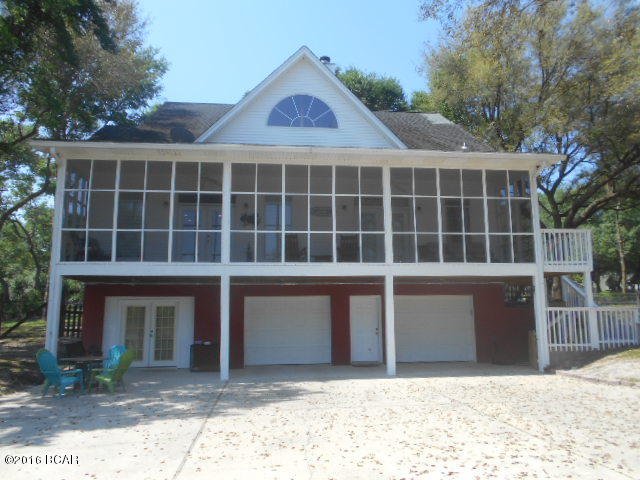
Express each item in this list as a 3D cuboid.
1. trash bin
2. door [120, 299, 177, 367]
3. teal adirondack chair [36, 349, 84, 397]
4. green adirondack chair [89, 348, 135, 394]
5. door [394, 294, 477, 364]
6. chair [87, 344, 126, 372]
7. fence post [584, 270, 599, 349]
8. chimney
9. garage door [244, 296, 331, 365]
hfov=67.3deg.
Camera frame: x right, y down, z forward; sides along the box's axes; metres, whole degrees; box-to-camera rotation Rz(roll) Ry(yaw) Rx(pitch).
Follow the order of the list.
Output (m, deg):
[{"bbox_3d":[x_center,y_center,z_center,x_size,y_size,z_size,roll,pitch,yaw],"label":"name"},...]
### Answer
[{"bbox_3d":[-3.265,3.406,14.062,0.850,0.800,0.600,0,-7,-6],"label":"trash bin"},{"bbox_3d":[-5.198,2.871,14.722,1.740,2.060,0.100,0,-7,-6],"label":"door"},{"bbox_3d":[-5.679,2.879,10.517,0.740,0.980,0.800,-4,-8,23],"label":"teal adirondack chair"},{"bbox_3d":[-4.654,2.928,10.881,0.800,0.960,0.740,-1,-7,6],"label":"green adirondack chair"},{"bbox_3d":[3.752,2.896,15.738,2.720,2.130,0.090,0,-7,-6],"label":"door"},{"bbox_3d":[-5.180,3.058,11.789,0.740,0.940,0.800,-3,-8,20],"label":"chair"},{"bbox_3d":[7.764,2.010,13.803,0.190,2.150,0.190,0,-7,-6],"label":"fence post"},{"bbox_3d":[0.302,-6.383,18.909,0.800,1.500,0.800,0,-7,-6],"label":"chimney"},{"bbox_3d":[-0.991,2.863,15.202,2.743,2.134,0.090,0,-7,-6],"label":"garage door"}]

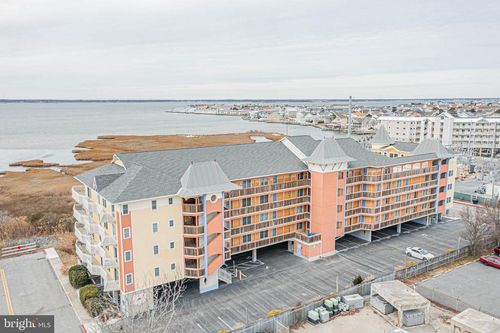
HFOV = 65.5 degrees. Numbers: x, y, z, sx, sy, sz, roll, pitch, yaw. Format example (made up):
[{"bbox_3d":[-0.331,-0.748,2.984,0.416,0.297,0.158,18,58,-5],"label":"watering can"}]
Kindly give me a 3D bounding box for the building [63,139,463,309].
[{"bbox_3d":[8.200,4.000,73.500,74.000,20.000,20.500,-6,12,-32],"label":"building"}]

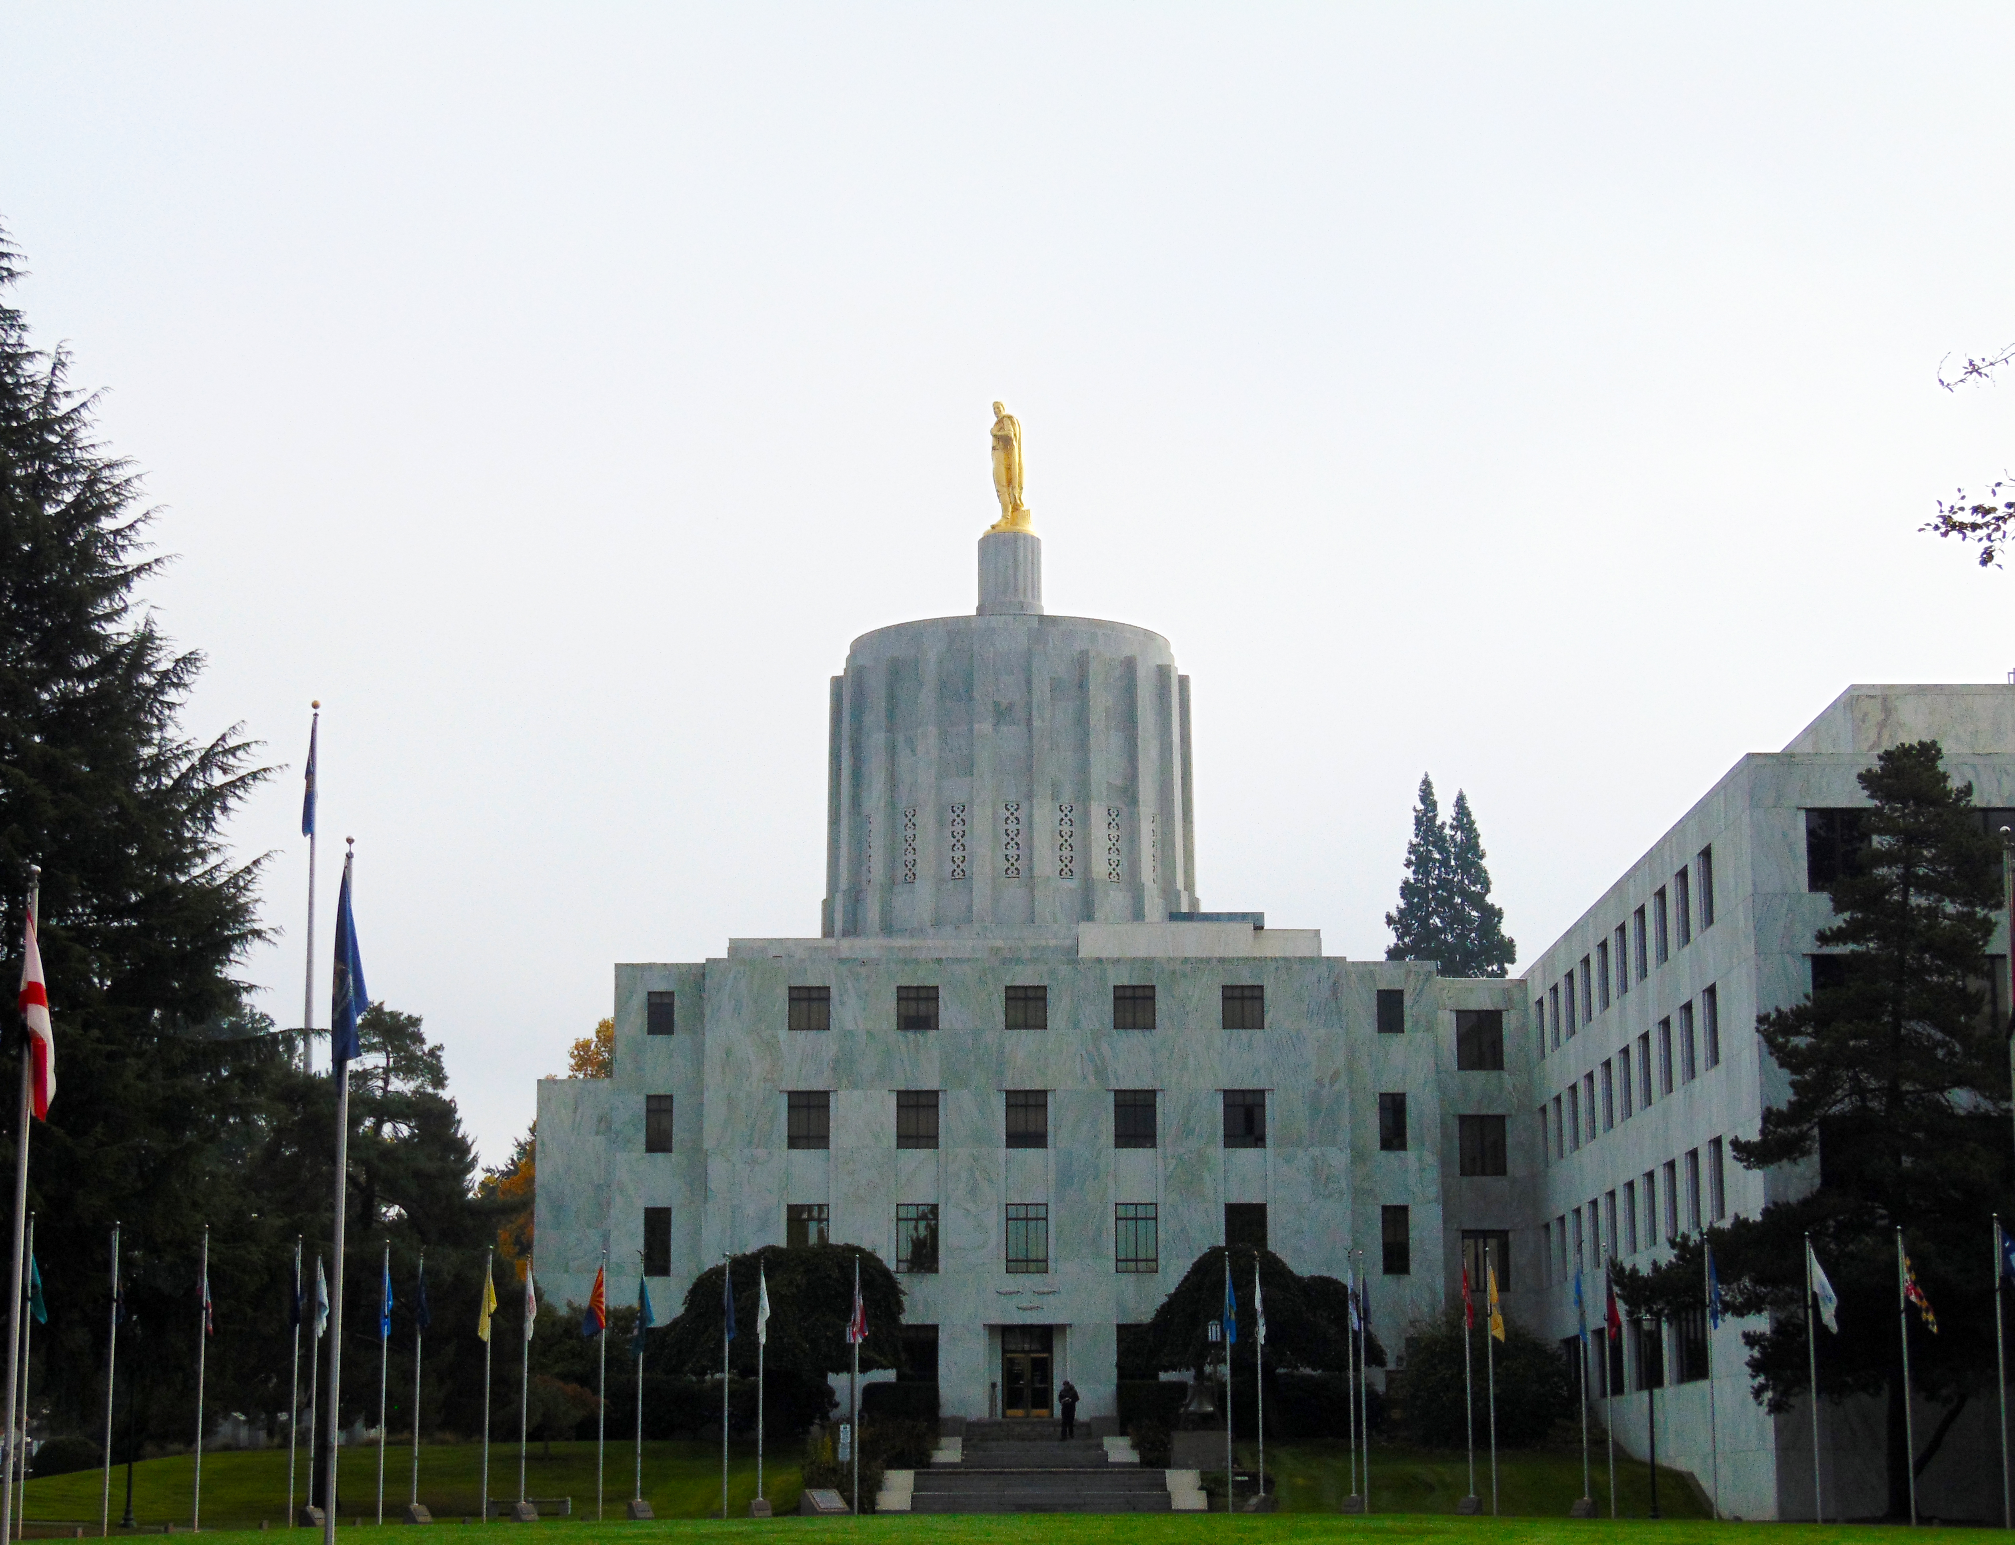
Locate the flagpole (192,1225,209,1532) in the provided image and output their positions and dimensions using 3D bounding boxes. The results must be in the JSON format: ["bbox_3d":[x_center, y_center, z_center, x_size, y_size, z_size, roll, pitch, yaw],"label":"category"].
[{"bbox_3d":[-16.452,12.361,86.277,0.100,6.200,0.100,0,-10,0],"label":"flagpole"}]

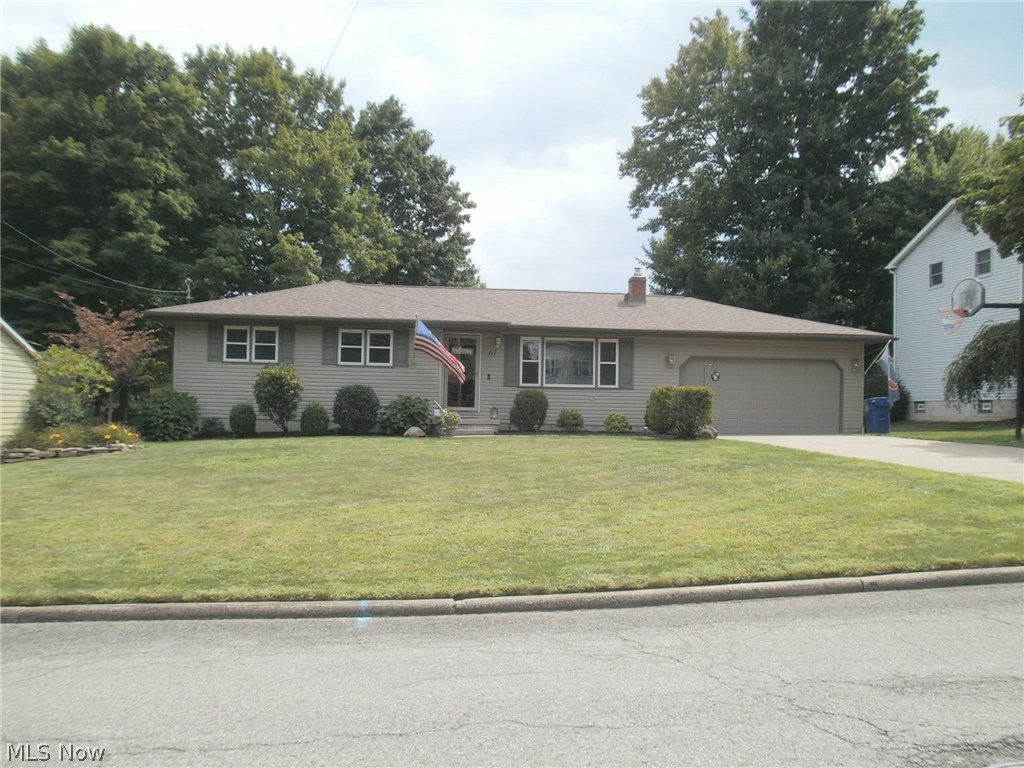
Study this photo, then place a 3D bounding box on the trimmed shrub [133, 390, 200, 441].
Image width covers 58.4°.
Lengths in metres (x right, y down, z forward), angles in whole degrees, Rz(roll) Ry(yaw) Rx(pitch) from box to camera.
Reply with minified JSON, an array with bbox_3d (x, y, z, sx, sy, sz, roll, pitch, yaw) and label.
[{"bbox_3d":[-8.299,0.752,21.900,1.600,1.200,1.500,1,-2,-6],"label":"trimmed shrub"}]

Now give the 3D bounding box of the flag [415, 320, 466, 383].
[{"bbox_3d":[-1.840,-0.836,23.600,1.300,1.660,0.600,1,-2,-6],"label":"flag"}]

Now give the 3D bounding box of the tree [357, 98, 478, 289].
[{"bbox_3d":[-5.593,-6.145,46.000,8.000,16.300,8.000,1,-2,-6],"label":"tree"}]

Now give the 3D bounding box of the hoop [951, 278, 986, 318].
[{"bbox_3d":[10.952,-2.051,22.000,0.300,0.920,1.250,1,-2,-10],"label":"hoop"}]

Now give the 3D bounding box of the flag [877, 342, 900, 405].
[{"bbox_3d":[10.921,-0.305,26.600,0.660,1.720,0.400,1,-2,-6],"label":"flag"}]

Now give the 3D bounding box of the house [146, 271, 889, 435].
[{"bbox_3d":[0.275,-1.010,29.200,20.400,5.000,9.300,1,-2,-6],"label":"house"}]

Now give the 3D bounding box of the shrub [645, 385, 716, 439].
[{"bbox_3d":[4.384,0.720,24.000,1.750,1.380,1.300,1,-2,-6],"label":"shrub"}]

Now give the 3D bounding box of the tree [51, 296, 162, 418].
[{"bbox_3d":[-10.088,-0.507,22.700,2.750,3.450,2.700,1,-2,-6],"label":"tree"}]

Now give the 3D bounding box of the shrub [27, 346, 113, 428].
[{"bbox_3d":[-10.037,0.147,20.800,1.900,2.000,1.800,1,-2,-6],"label":"shrub"}]

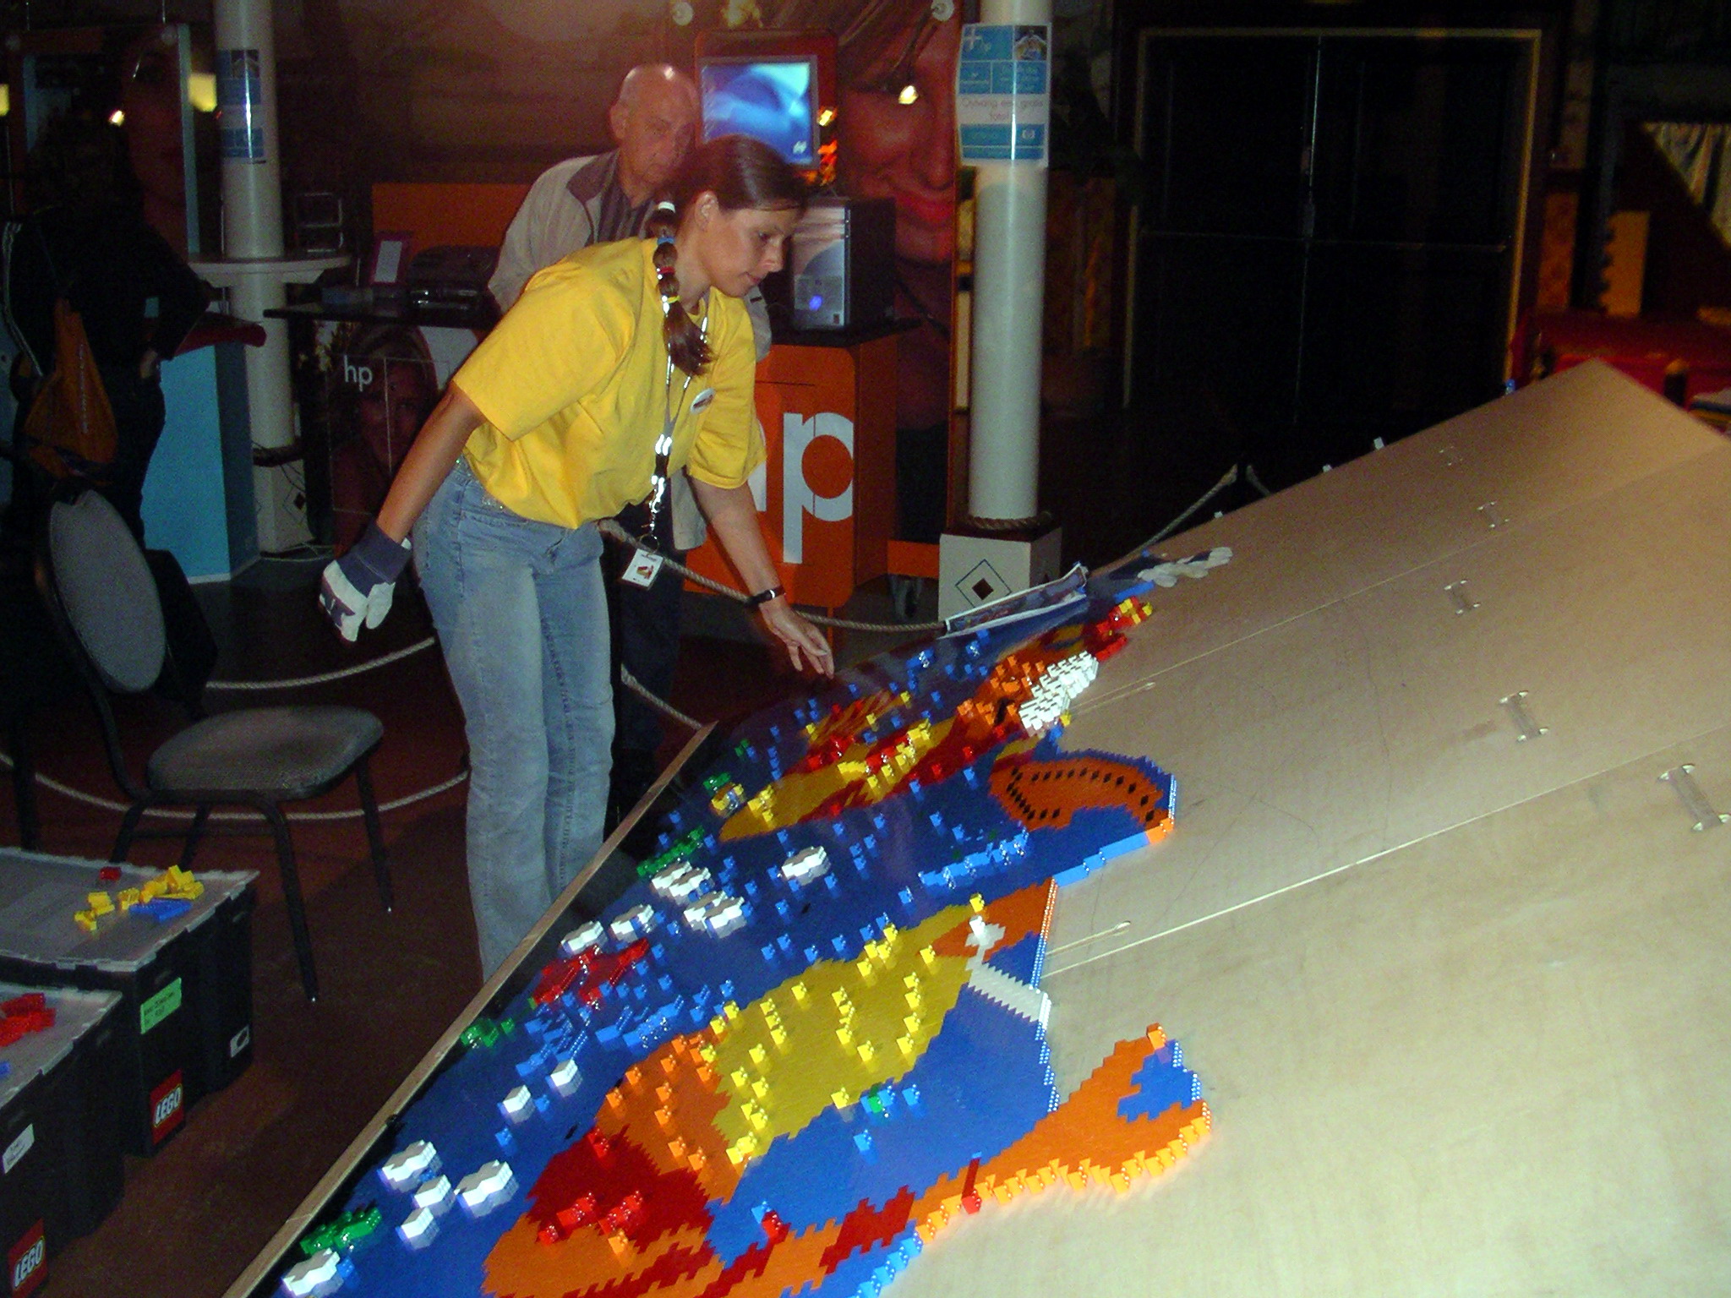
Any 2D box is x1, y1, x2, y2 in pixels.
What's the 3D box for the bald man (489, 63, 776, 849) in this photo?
[{"bbox_3d":[-0.516,-0.427,4.096,0.600,1.680,0.420,-4,15,-19],"label":"bald man"}]

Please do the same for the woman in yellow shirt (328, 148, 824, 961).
[{"bbox_3d":[-0.469,-0.073,3.050,0.680,1.490,0.600,11,17,37],"label":"woman in yellow shirt"}]

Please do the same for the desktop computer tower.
[{"bbox_3d":[-0.058,-1.198,5.708,0.185,0.375,0.420,5,15,19],"label":"desktop computer tower"}]

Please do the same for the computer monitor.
[{"bbox_3d":[-0.290,-1.544,5.319,0.375,0.315,0.070,6,18,21],"label":"computer monitor"}]

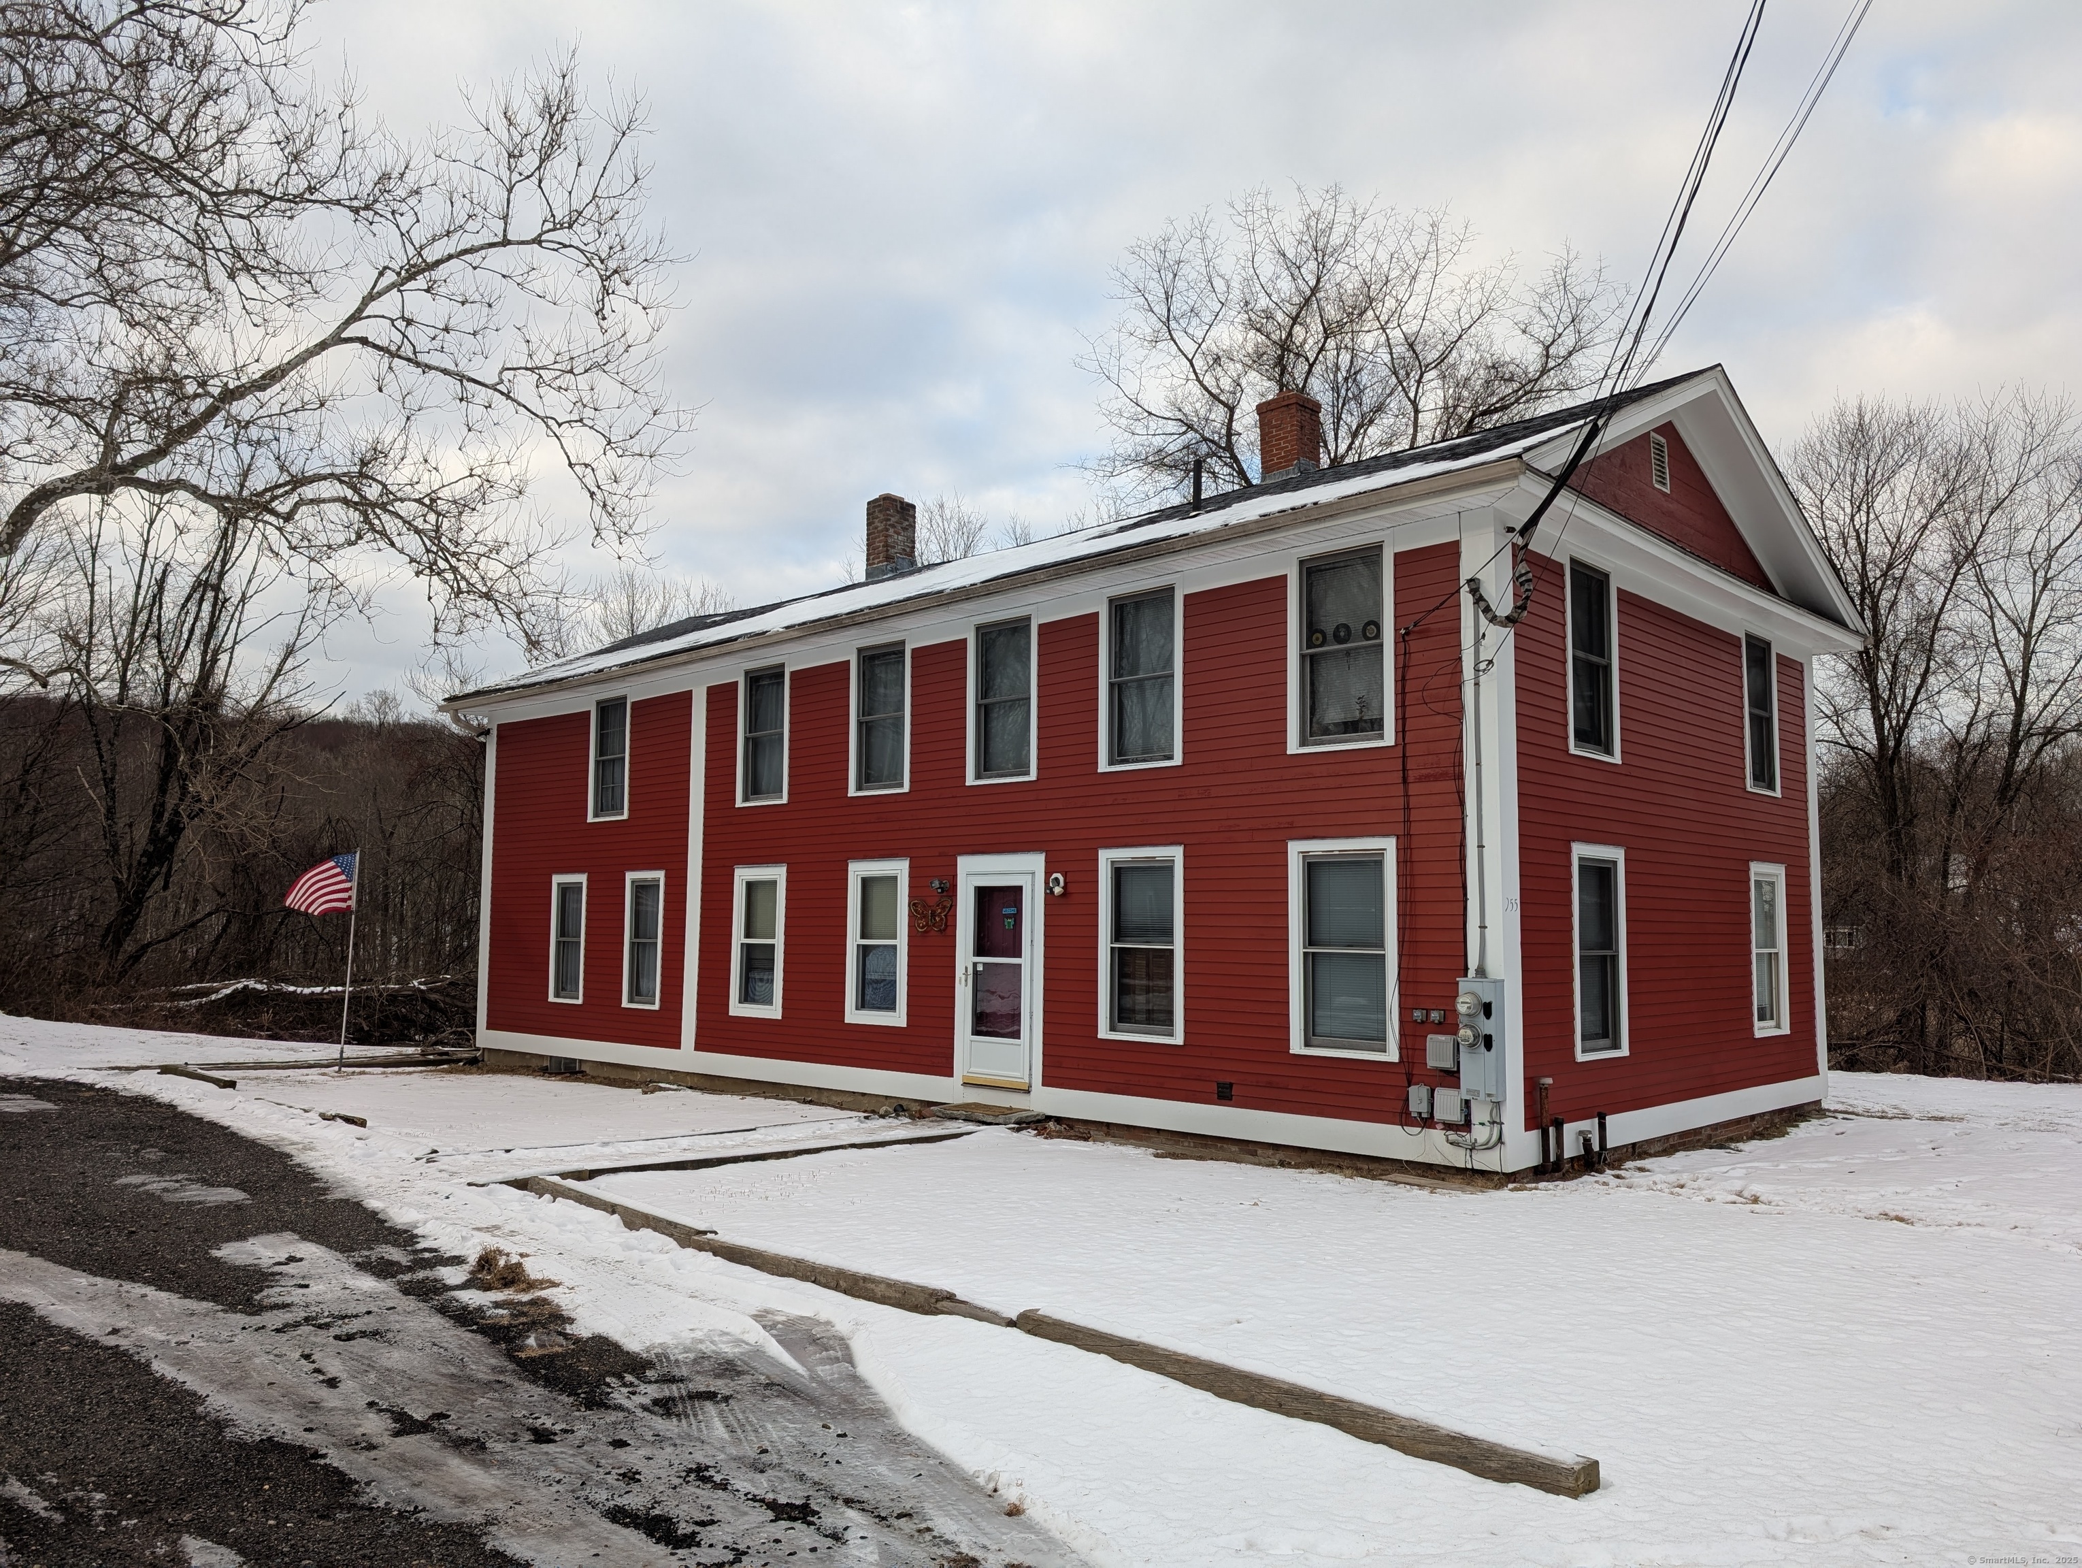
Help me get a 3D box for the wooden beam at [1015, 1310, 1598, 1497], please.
[{"bbox_3d":[0.867,2.354,5.688,2.697,0.140,0.160,-5,-8,44],"label":"wooden beam"}]

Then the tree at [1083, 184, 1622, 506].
[{"bbox_3d":[6.048,-3.325,27.497,10.085,16.974,9.581,0,-6,0],"label":"tree"}]

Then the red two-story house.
[{"bbox_3d":[0.111,0.084,19.189,17.383,7.620,8.633,-5,-8,44],"label":"red two-story house"}]

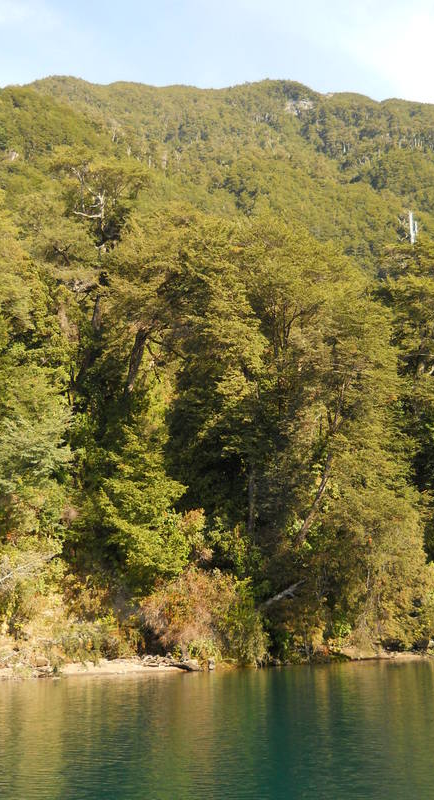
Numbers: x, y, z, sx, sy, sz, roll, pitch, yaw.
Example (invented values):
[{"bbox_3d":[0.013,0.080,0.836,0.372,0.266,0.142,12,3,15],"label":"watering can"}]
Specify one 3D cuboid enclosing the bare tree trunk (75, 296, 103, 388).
[{"bbox_3d":[-10.405,-4.734,69.581,1.058,7.964,0.814,10,-15,-9],"label":"bare tree trunk"}]

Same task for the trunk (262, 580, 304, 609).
[{"bbox_3d":[4.191,12.396,54.652,3.021,0.447,0.383,-30,-13,-8],"label":"trunk"}]

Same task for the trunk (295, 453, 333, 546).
[{"bbox_3d":[6.689,6.731,58.236,0.749,6.826,0.545,18,-14,8],"label":"trunk"}]

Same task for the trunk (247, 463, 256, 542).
[{"bbox_3d":[2.510,7.420,62.193,0.473,5.839,0.436,1,-15,2],"label":"trunk"}]

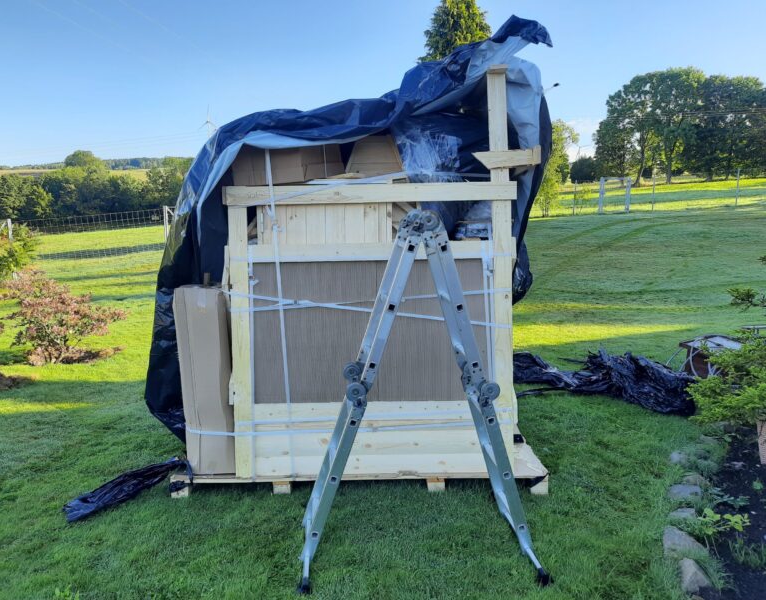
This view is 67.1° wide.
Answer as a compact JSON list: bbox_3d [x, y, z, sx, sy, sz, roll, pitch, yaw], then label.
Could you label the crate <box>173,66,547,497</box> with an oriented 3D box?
[{"bbox_3d":[-0.152,-0.129,3.823,2.230,2.440,1.200,-1,9,-1],"label":"crate"}]

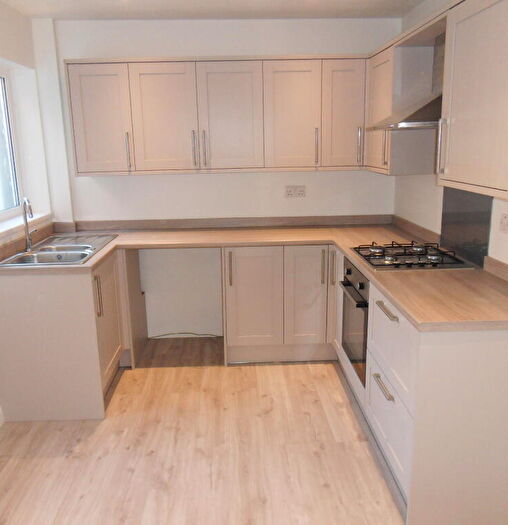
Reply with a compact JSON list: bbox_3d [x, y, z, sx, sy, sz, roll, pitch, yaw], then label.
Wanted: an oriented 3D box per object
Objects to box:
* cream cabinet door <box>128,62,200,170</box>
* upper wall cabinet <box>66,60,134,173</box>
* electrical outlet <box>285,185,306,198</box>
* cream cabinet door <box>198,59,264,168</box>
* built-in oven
[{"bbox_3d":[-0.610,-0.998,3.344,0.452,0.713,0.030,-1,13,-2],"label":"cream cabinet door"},{"bbox_3d":[-1.042,-1.017,3.458,0.407,0.714,0.327,-1,14,-2],"label":"upper wall cabinet"},{"bbox_3d":[0.331,-0.554,3.795,0.147,0.089,0.012,-1,14,-2],"label":"electrical outlet"},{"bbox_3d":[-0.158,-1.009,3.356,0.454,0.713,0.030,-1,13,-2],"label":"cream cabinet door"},{"bbox_3d":[0.850,0.314,2.868,0.560,0.595,0.580,-1,14,-2],"label":"built-in oven"}]

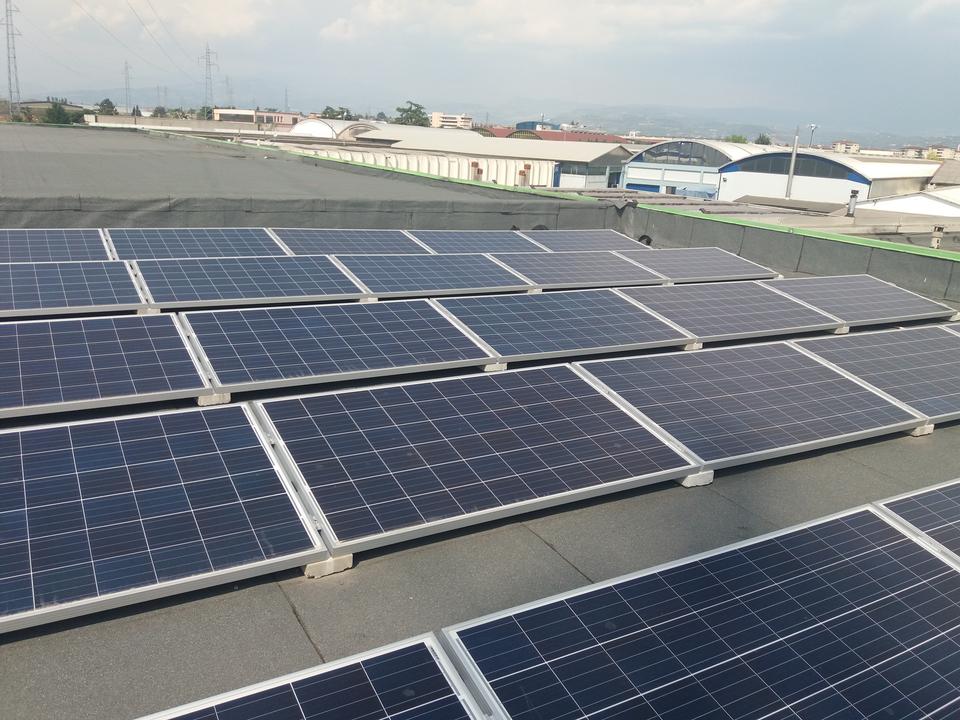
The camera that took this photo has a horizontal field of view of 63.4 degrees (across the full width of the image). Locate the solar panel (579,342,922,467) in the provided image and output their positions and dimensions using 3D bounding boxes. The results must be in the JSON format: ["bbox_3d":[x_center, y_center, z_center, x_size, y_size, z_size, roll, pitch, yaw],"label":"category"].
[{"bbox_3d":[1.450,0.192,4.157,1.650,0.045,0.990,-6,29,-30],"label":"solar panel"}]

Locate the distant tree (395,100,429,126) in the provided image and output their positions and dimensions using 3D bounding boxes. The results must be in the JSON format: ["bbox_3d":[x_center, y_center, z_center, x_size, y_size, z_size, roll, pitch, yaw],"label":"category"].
[{"bbox_3d":[-14.978,-48.051,167.033,7.300,14.572,7.300,2,16,-6],"label":"distant tree"}]

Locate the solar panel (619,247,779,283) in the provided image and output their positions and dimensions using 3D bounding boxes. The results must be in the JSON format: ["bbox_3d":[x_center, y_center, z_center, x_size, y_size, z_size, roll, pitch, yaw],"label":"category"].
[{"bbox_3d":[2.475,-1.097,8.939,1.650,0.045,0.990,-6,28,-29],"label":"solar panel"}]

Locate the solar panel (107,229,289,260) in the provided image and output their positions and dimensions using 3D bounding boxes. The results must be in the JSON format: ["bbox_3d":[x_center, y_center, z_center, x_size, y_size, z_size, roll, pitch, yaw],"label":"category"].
[{"bbox_3d":[-2.878,-1.165,7.972,1.650,0.045,0.990,-6,29,-30],"label":"solar panel"}]

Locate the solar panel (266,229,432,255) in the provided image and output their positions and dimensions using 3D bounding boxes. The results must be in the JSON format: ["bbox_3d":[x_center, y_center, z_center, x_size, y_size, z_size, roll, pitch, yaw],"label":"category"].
[{"bbox_3d":[-1.441,-1.308,8.810,1.650,0.045,0.990,-6,29,-30],"label":"solar panel"}]

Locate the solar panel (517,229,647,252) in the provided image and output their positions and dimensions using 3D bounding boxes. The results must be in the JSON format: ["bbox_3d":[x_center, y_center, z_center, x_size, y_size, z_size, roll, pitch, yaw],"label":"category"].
[{"bbox_3d":[1.433,-1.592,10.488,1.650,0.045,0.990,-6,29,-30],"label":"solar panel"}]

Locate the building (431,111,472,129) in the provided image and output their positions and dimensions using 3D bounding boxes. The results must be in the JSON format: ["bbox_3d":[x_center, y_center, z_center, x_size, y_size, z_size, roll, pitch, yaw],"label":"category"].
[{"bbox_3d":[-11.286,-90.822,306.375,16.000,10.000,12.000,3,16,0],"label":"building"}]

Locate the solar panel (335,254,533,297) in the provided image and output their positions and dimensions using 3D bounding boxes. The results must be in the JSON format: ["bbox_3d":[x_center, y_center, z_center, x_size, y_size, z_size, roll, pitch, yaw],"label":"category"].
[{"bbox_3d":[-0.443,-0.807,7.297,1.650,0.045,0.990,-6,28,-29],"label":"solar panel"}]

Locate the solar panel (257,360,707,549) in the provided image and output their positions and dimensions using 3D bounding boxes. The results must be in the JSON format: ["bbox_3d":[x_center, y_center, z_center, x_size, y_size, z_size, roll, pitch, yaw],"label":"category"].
[{"bbox_3d":[-0.004,0.336,3.313,1.650,0.045,0.990,-6,29,-30],"label":"solar panel"}]

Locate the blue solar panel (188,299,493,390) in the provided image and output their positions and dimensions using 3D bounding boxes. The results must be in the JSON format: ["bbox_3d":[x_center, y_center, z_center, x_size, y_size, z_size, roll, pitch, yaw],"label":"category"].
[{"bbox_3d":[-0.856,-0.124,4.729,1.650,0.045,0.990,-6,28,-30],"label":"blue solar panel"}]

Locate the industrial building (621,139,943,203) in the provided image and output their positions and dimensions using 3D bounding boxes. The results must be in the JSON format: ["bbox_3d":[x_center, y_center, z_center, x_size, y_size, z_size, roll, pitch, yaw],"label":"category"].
[{"bbox_3d":[32.721,-19.685,89.700,28.000,8.879,29.000,15,20,34],"label":"industrial building"}]

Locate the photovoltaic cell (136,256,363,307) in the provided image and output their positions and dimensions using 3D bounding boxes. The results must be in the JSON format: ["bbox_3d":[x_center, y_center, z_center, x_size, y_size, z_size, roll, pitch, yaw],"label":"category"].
[{"bbox_3d":[-1.886,-0.664,6.376,1.650,0.045,0.990,-6,28,-29],"label":"photovoltaic cell"}]

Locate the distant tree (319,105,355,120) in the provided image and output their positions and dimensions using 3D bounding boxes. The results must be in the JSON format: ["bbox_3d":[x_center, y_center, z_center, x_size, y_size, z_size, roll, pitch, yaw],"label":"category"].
[{"bbox_3d":[-33.645,-52.718,181.827,8.400,13.098,8.400,0,16,-11],"label":"distant tree"}]

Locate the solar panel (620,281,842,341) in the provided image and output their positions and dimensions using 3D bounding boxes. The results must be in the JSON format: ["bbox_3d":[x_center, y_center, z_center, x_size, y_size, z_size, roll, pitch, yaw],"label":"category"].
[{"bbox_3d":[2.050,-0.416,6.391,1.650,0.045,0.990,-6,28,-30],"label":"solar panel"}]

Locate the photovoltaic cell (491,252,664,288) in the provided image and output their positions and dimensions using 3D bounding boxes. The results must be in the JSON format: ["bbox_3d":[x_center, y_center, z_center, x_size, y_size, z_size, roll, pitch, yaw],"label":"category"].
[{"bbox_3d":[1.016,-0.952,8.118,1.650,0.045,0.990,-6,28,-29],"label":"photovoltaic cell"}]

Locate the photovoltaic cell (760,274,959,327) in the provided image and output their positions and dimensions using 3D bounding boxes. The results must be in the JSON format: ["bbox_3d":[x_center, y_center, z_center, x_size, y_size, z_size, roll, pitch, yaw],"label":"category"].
[{"bbox_3d":[3.475,-0.570,7.165,1.650,0.045,0.990,-6,29,-30],"label":"photovoltaic cell"}]

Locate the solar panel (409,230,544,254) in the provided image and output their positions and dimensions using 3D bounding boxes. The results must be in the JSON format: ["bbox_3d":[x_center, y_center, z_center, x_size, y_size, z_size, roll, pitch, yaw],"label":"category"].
[{"bbox_3d":[-0.004,-1.450,9.649,1.650,0.045,0.990,-6,29,-30],"label":"solar panel"}]

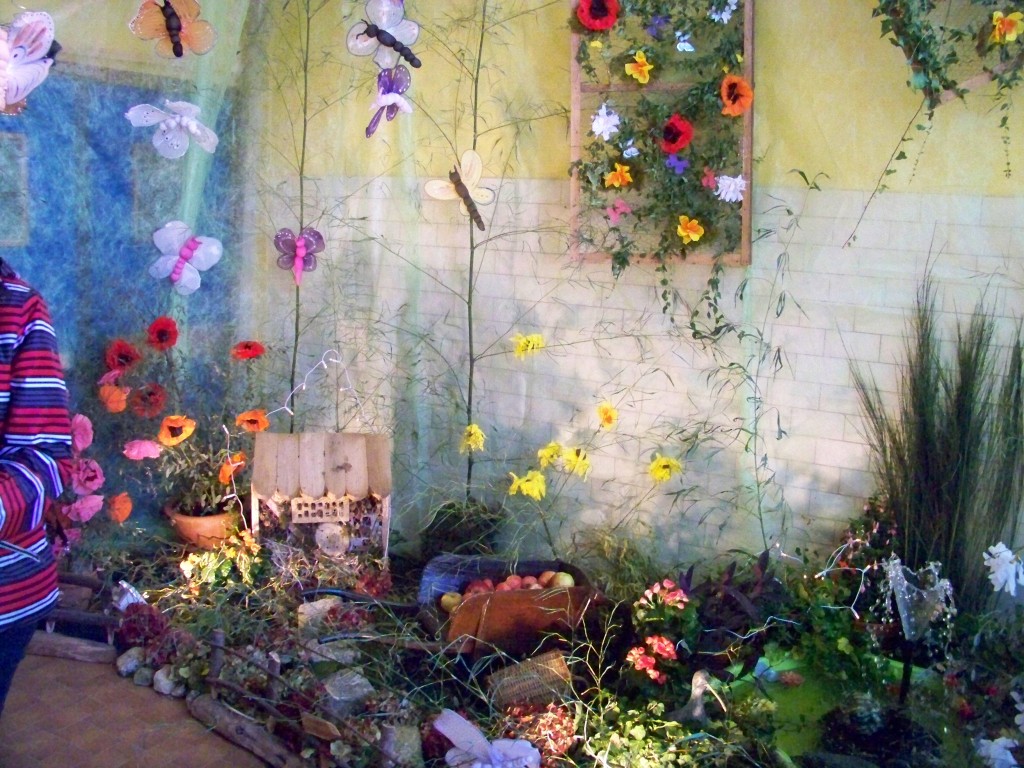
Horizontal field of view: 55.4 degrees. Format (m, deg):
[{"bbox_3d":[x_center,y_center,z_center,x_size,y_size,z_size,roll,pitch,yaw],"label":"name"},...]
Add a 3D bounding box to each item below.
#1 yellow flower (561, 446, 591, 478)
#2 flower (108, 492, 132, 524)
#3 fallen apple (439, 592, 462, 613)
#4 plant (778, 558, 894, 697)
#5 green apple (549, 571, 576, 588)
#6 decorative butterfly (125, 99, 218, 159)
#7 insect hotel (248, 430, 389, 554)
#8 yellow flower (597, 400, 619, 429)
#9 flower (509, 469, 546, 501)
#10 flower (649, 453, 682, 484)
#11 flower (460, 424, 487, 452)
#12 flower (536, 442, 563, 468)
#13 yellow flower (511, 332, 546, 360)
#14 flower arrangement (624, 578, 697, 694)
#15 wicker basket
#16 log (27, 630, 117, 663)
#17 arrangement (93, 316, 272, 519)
[{"bbox_3d":[0.250,0.310,3.850,0.115,0.120,0.085,2,11,0],"label":"yellow flower"},{"bbox_3d":[-1.464,0.466,3.650,0.090,0.115,0.085,-1,5,-21],"label":"flower"},{"bbox_3d":[-0.211,0.750,3.350,0.073,0.067,0.073,1,5,0],"label":"fallen apple"},{"bbox_3d":[1.064,0.801,3.200,0.360,0.430,0.340,1,5,0],"label":"plant"},{"bbox_3d":[0.178,0.693,3.400,0.077,0.070,0.077,2,11,0],"label":"green apple"},{"bbox_3d":[-1.099,-0.821,3.150,0.270,0.120,0.220,2,41,-2],"label":"decorative butterfly"},{"bbox_3d":[-0.769,0.455,3.950,0.560,0.500,0.260,1,12,-6],"label":"insect hotel"},{"bbox_3d":[0.357,0.114,3.650,0.085,0.103,0.070,-1,5,-18],"label":"yellow flower"},{"bbox_3d":[0.060,0.391,3.800,0.140,0.120,0.100,3,12,5],"label":"flower"},{"bbox_3d":[0.566,0.312,3.600,0.122,0.115,0.090,1,5,0],"label":"flower"},{"bbox_3d":[-0.162,0.229,4.100,0.105,0.115,0.085,2,11,0],"label":"flower"},{"bbox_3d":[0.138,0.260,3.600,0.095,0.100,0.085,-1,5,-15],"label":"flower"},{"bbox_3d":[0.062,-0.140,3.650,0.118,0.100,0.085,1,5,0],"label":"yellow flower"},{"bbox_3d":[0.479,0.815,3.150,0.225,0.360,0.220,1,5,0],"label":"flower arrangement"},{"bbox_3d":[0.058,0.929,3.050,0.250,0.130,0.160,-4,13,-27],"label":"wicker basket"},{"bbox_3d":[-1.620,0.955,3.550,0.420,0.075,0.080,2,5,14],"label":"log"},{"bbox_3d":[-1.380,0.132,4.100,0.680,0.770,0.520,0,12,-12],"label":"arrangement"}]

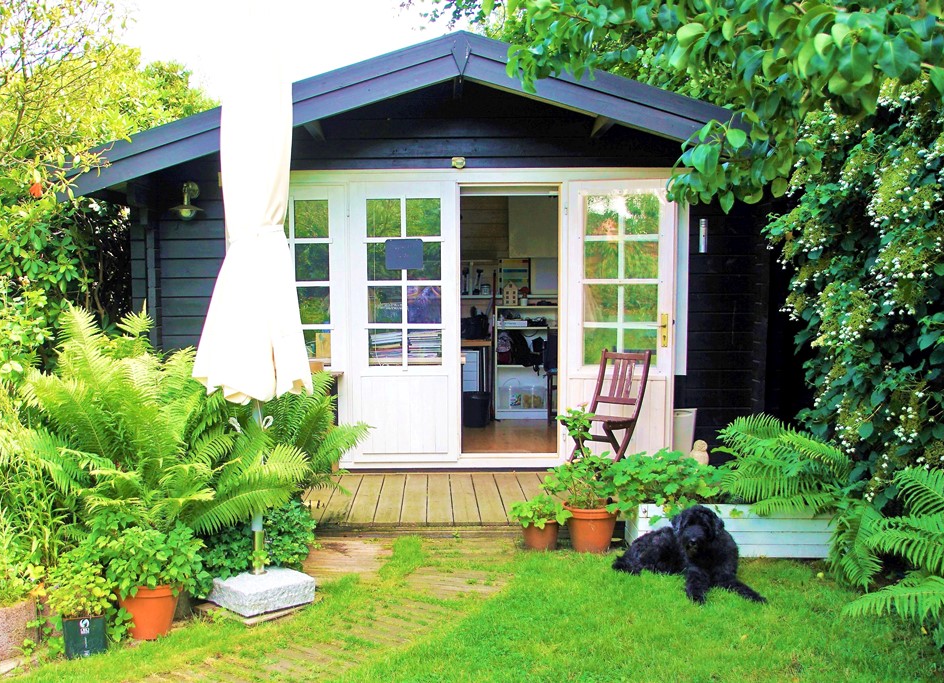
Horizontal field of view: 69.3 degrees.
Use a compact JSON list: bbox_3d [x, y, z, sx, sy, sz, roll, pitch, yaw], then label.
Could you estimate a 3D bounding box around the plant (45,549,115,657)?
[{"bbox_3d":[-1.527,1.025,2.670,0.240,0.380,0.240,-1,4,-15],"label":"plant"}]

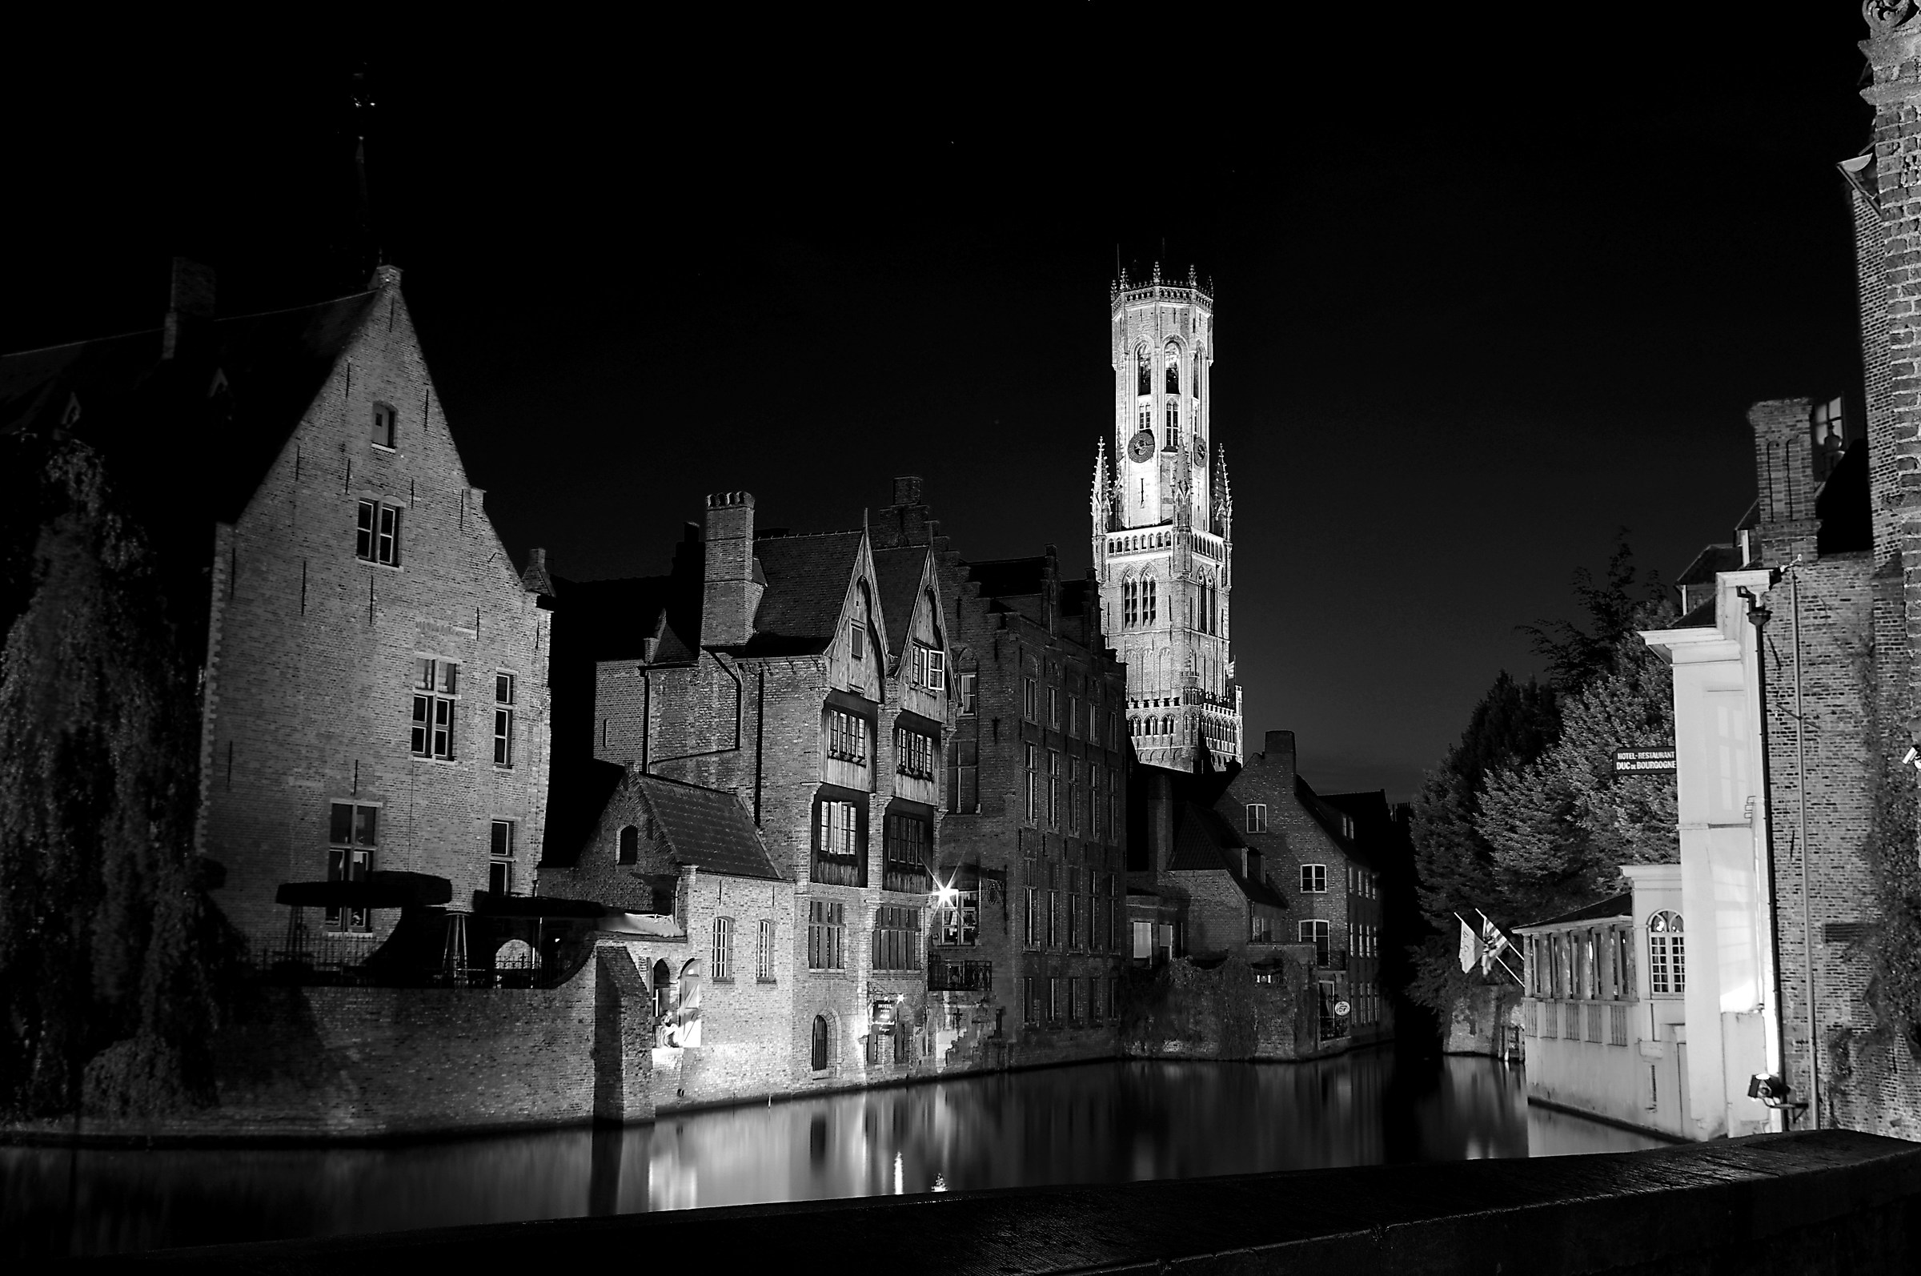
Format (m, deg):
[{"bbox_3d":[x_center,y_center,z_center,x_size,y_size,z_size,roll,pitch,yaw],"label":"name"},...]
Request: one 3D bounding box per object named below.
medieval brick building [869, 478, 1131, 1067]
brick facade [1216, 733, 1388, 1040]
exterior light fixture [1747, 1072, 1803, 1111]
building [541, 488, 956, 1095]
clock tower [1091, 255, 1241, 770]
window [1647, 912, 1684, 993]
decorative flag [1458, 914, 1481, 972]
[{"bbox_3d":[0.192,5.193,70.306,8.163,20.150,9.888,-4,-11,25],"label":"medieval brick building"},{"bbox_3d":[15.748,12.022,89.633,6.200,13.743,11.367,-3,-11,20],"label":"brick facade"},{"bbox_3d":[13.677,7.619,32.200,0.920,0.660,0.550,-5,-12,31],"label":"exterior light fixture"},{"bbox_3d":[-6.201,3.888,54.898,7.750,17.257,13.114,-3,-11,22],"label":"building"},{"bbox_3d":[23.364,-3.066,218.572,12.000,83.000,12.000,-6,-12,32],"label":"clock tower"},{"bbox_3d":[15.810,7.010,42.777,0.954,1.891,0.200,-1,-10,10],"label":"window"},{"bbox_3d":[13.150,7.882,49.515,0.600,1.549,0.250,-2,-10,15],"label":"decorative flag"}]

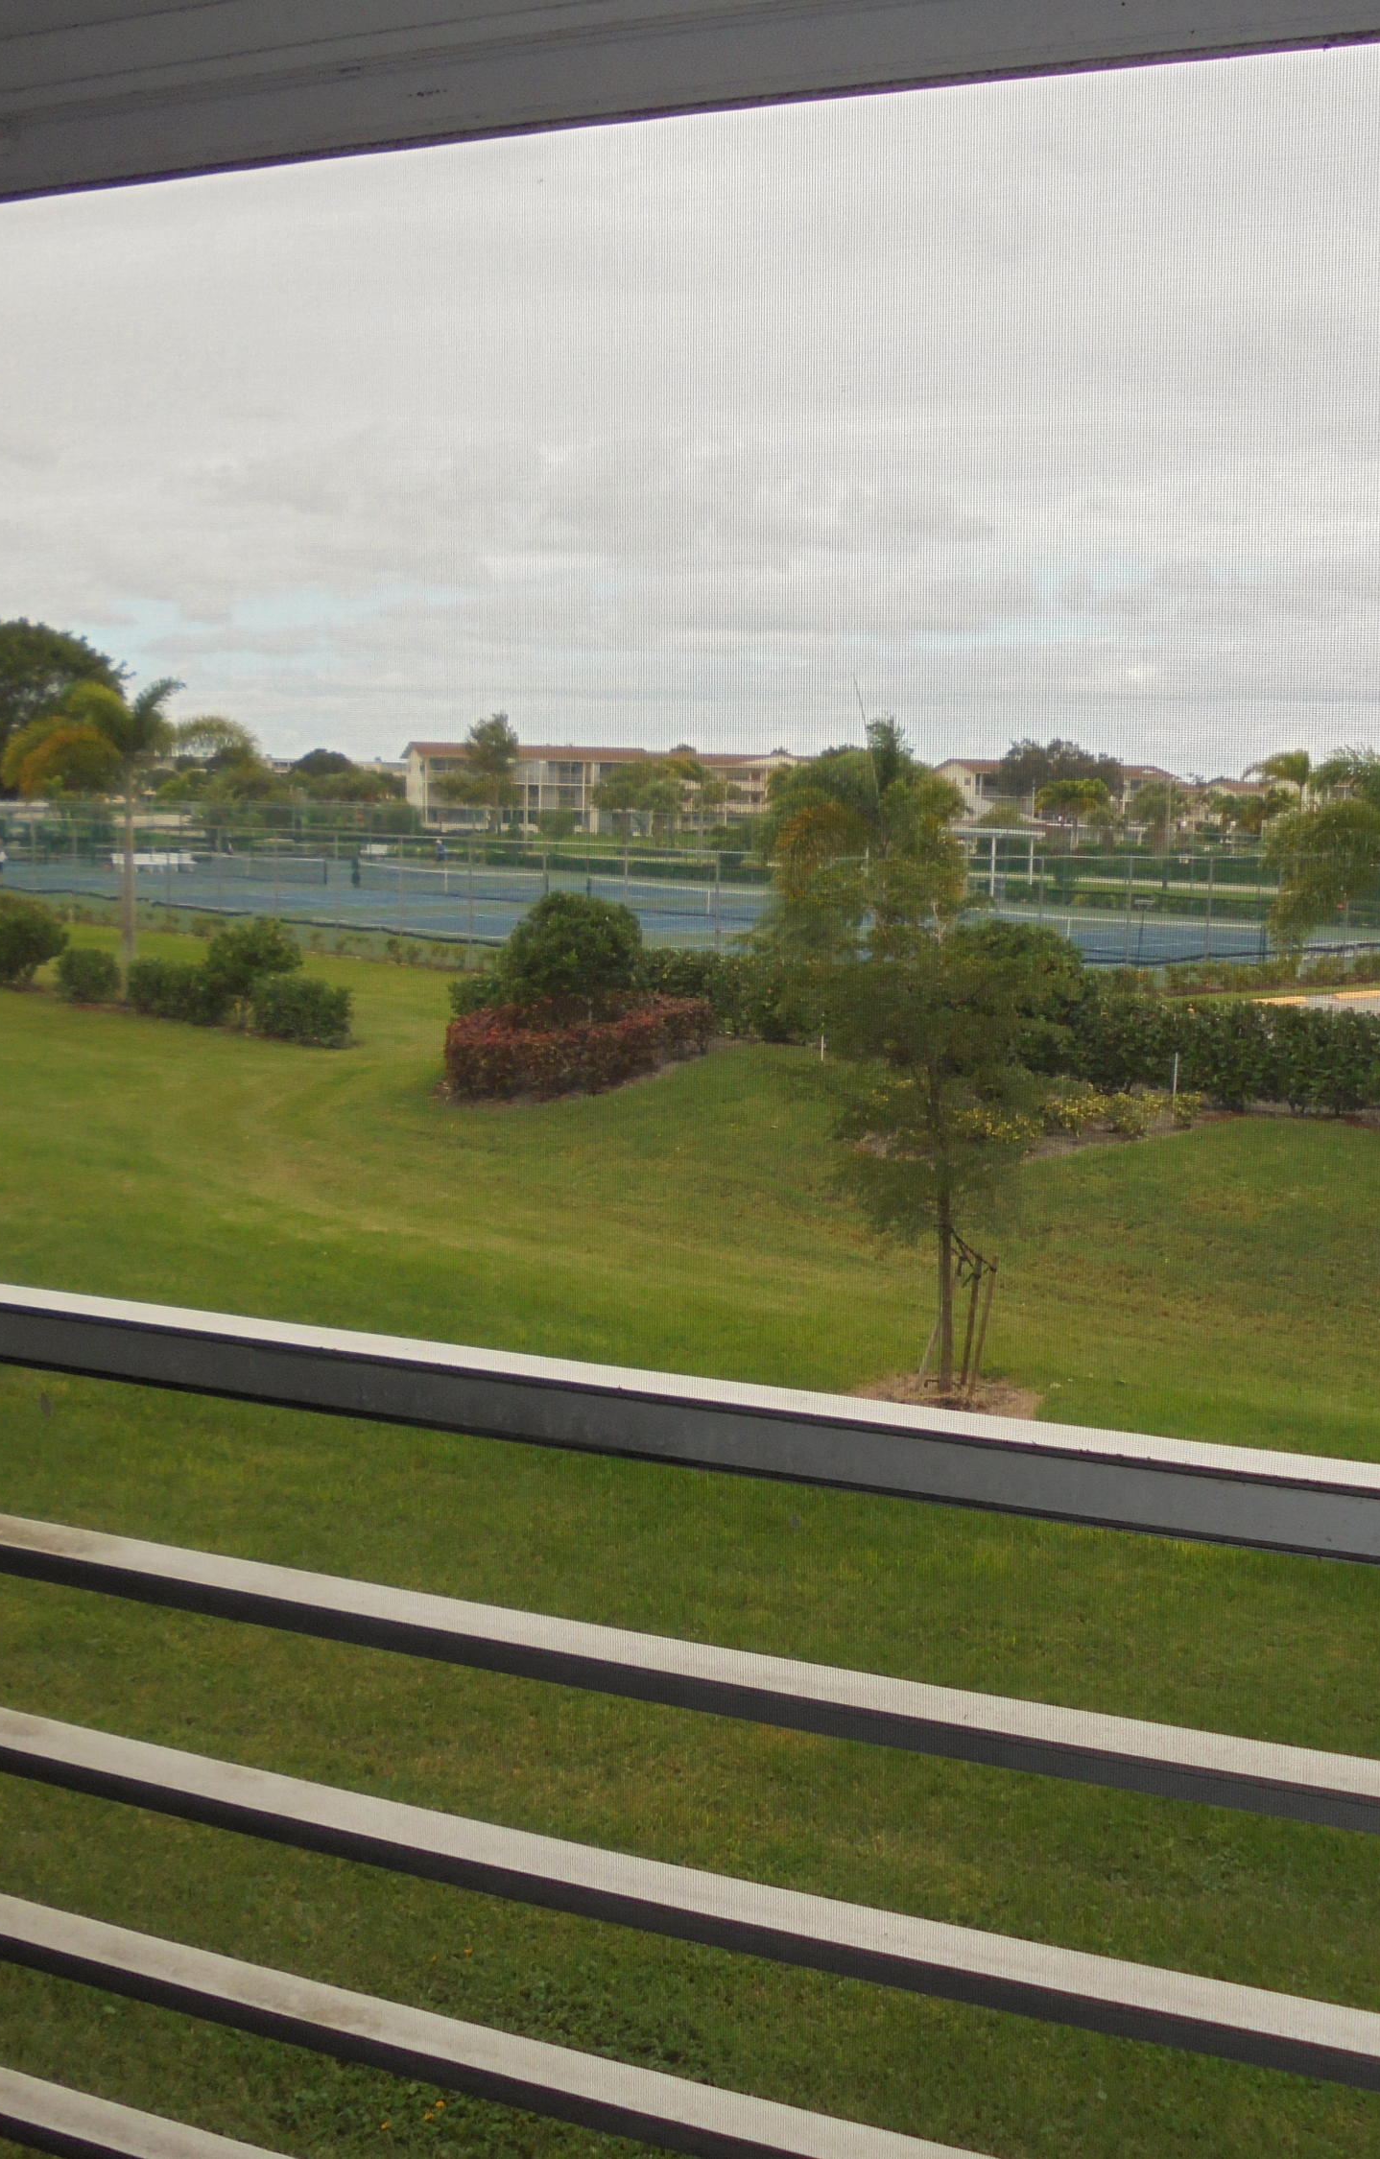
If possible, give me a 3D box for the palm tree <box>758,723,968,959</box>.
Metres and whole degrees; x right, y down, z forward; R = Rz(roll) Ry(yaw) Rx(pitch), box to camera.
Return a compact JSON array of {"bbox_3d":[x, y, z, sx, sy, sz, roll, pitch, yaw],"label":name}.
[{"bbox_3d":[2.824,-3.123,35.488,3.400,5.459,3.400,2,8,4],"label":"palm tree"}]

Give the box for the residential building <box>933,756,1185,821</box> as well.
[{"bbox_3d":[40.945,-30.205,234.939,24.500,9.300,12.000,-1,8,-16],"label":"residential building"}]

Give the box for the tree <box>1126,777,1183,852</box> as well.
[{"bbox_3d":[33.041,-18.281,153.827,4.000,5.943,4.000,3,8,12],"label":"tree"}]

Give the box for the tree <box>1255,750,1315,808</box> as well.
[{"bbox_3d":[33.981,-15.100,123.983,4.200,7.503,4.200,3,8,15],"label":"tree"}]

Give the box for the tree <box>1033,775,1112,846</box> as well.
[{"bbox_3d":[28.158,-19.133,158.773,5.400,6.101,5.200,3,8,10],"label":"tree"}]

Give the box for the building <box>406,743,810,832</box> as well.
[{"bbox_3d":[-9.024,-32.091,238.885,42.500,9.600,13.000,-1,8,-16],"label":"building"}]

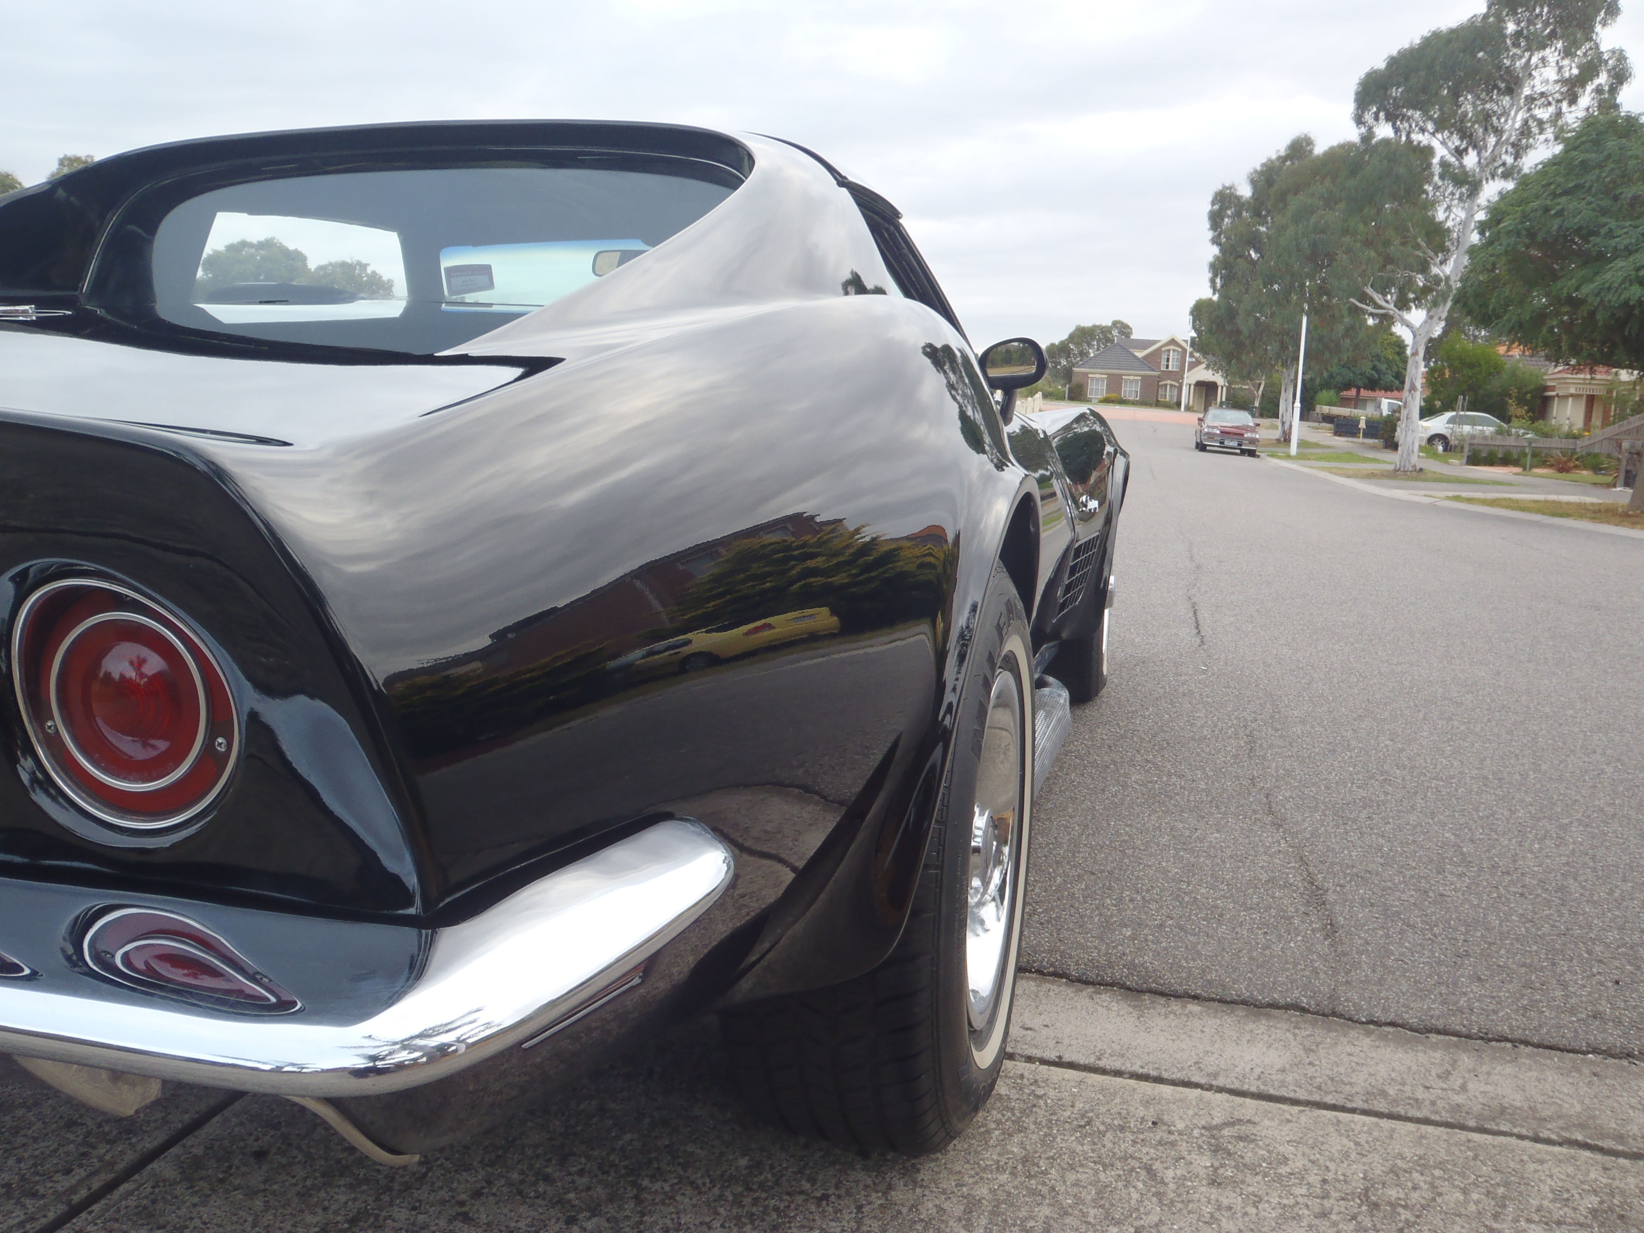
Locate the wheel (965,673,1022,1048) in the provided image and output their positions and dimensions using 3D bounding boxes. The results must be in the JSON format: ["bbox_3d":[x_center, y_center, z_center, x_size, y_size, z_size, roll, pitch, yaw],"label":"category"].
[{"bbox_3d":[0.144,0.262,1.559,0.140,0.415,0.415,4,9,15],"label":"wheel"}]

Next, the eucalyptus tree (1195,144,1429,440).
[{"bbox_3d":[18.624,-12.350,50.096,9.000,11.500,8.600,4,9,10],"label":"eucalyptus tree"}]

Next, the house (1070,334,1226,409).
[{"bbox_3d":[27.258,-20.171,109.529,13.200,6.000,11.000,4,9,9],"label":"house"}]

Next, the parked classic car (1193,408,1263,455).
[{"bbox_3d":[12.362,-5.665,40.488,1.700,1.370,4.550,4,9,13],"label":"parked classic car"}]

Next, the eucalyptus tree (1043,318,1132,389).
[{"bbox_3d":[24.956,-23.900,124.395,8.600,7.700,8.000,4,9,10],"label":"eucalyptus tree"}]

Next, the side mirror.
[{"bbox_3d":[0.424,-0.550,2.913,0.148,0.120,0.110,5,9,21],"label":"side mirror"}]

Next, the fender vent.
[{"bbox_3d":[0.633,-0.101,3.366,0.040,0.200,0.250,18,12,22],"label":"fender vent"}]

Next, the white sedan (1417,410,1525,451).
[{"bbox_3d":[21.976,-6.223,44.816,4.650,1.420,1.780,3,9,7],"label":"white sedan"}]

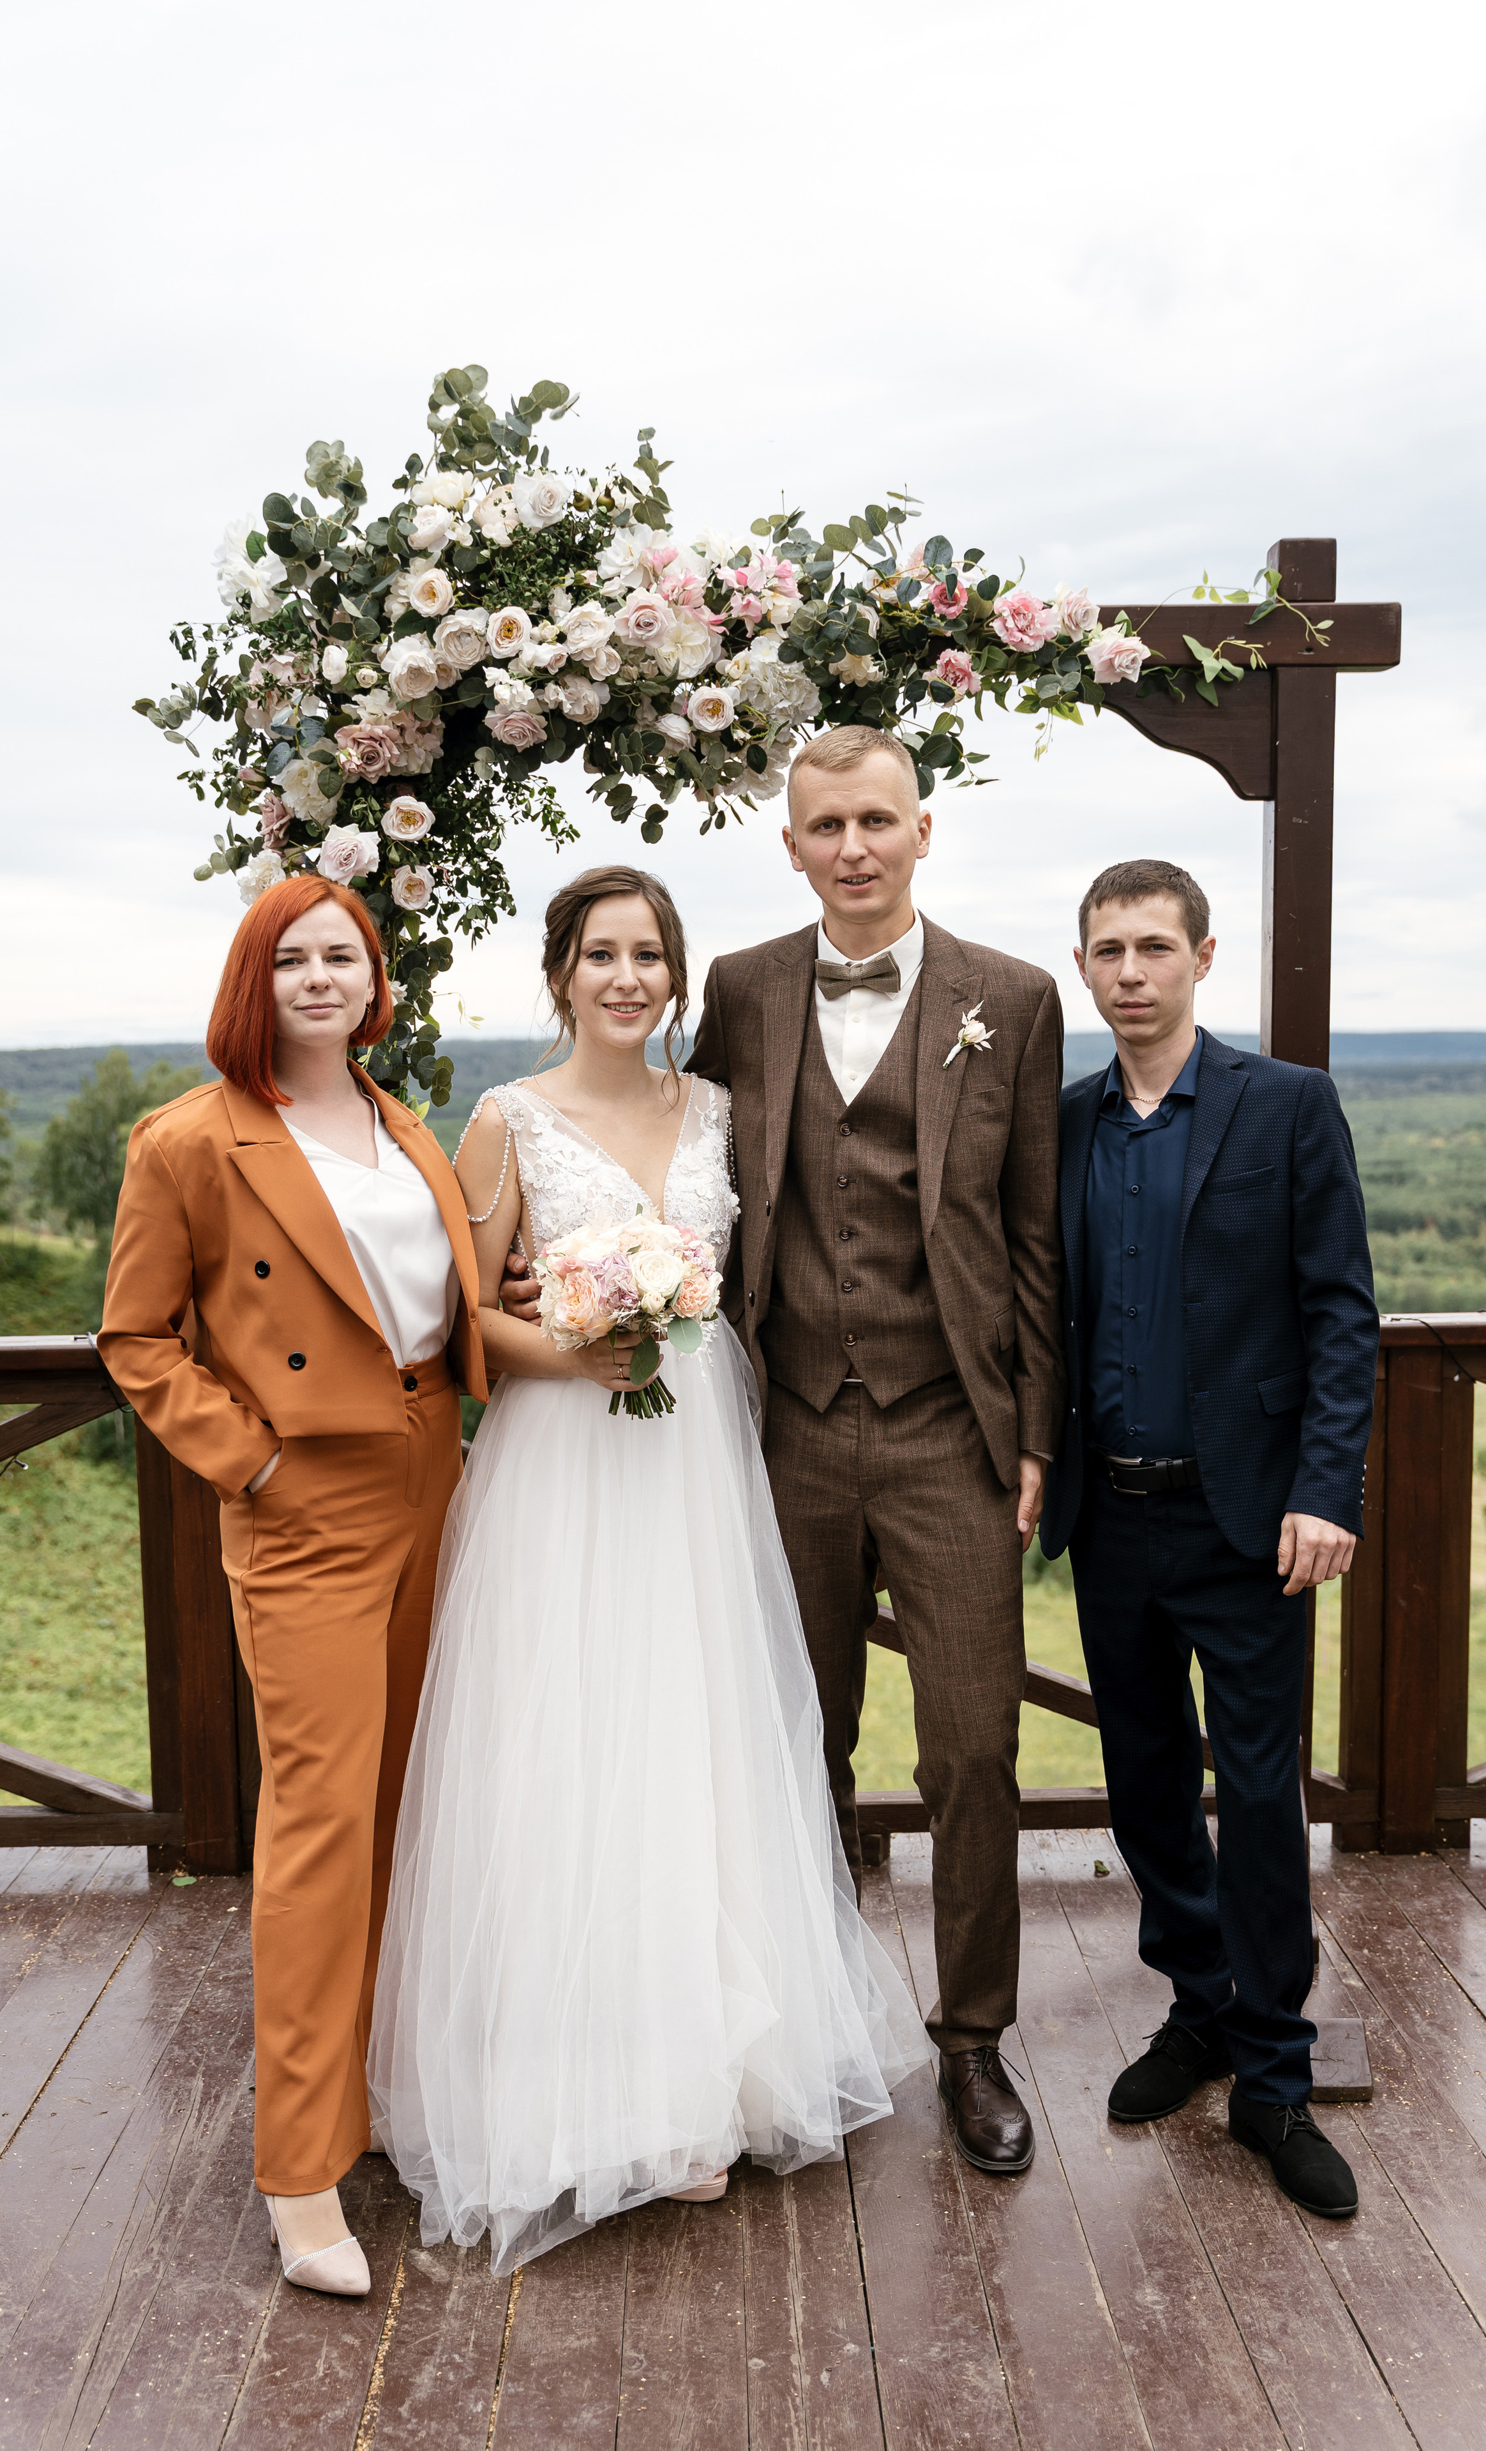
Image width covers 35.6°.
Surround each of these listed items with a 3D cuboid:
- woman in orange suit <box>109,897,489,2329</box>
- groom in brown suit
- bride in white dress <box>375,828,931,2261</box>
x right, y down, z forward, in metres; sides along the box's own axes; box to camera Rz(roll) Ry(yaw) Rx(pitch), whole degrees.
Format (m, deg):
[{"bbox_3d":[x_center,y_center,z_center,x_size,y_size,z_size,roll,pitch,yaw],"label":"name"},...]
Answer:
[{"bbox_3d":[-0.554,0.402,2.823,0.470,1.650,0.380,-4,6,-36],"label":"woman in orange suit"},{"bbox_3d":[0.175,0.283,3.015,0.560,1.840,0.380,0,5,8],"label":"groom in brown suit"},{"bbox_3d":[-0.154,0.385,2.953,0.680,1.655,0.630,-3,5,-25],"label":"bride in white dress"}]

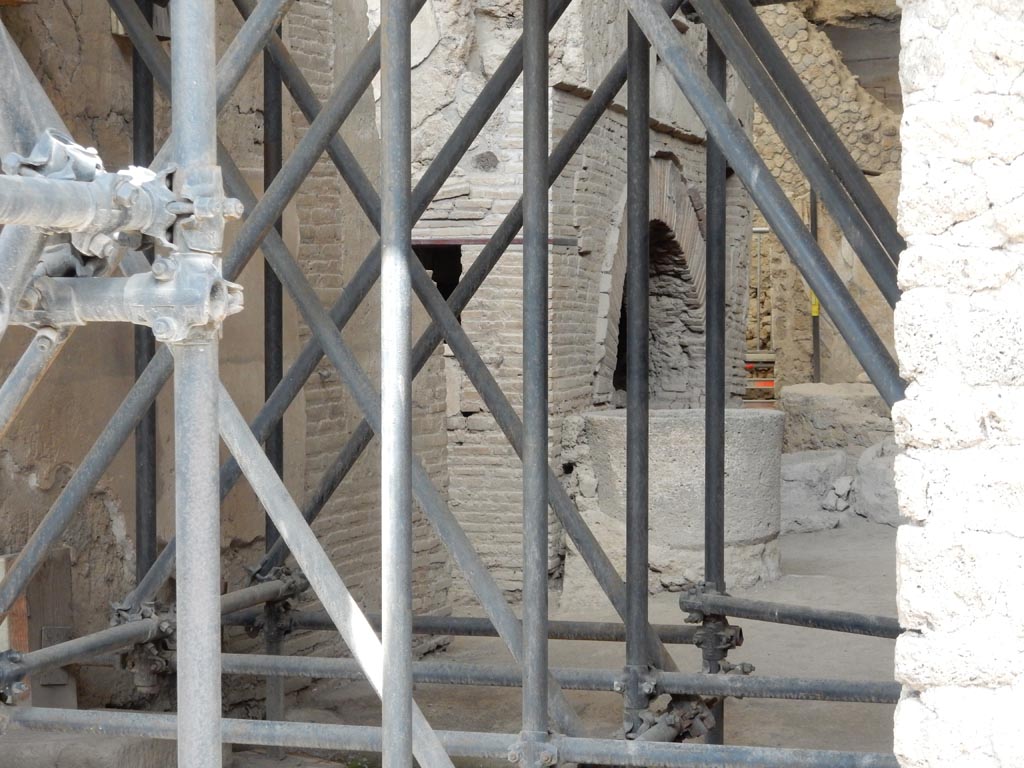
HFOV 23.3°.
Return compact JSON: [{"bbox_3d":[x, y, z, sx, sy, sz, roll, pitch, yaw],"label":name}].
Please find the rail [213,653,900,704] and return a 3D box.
[{"bbox_3d":[0.015,0.663,5.644,1.764,0.049,0.049,0,2,20],"label":"rail"}]

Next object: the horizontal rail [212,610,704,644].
[{"bbox_3d":[-0.142,0.641,6.575,1.455,0.049,0.049,0,2,20],"label":"horizontal rail"}]

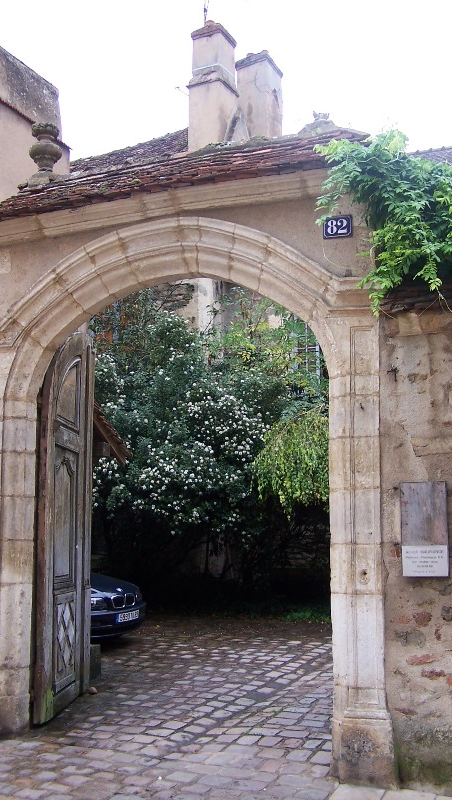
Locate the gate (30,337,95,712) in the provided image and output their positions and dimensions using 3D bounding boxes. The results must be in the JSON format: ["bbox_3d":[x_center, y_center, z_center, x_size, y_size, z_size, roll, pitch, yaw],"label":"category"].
[{"bbox_3d":[-1.374,0.993,7.490,0.090,3.120,1.250,-1,-6,8],"label":"gate"}]

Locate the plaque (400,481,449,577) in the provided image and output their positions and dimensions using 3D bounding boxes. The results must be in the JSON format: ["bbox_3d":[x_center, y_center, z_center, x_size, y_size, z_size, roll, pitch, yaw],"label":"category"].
[{"bbox_3d":[1.240,0.806,5.485,0.283,0.590,0.035,-3,-7,22],"label":"plaque"}]

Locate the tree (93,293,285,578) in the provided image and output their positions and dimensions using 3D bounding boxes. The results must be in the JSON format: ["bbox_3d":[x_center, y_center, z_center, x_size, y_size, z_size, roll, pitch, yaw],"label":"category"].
[{"bbox_3d":[-0.730,0.715,13.500,3.500,4.750,3.200,0,-6,-3],"label":"tree"}]

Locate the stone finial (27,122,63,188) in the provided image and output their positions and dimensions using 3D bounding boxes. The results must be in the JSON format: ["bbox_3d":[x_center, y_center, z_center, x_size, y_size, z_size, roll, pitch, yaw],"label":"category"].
[{"bbox_3d":[-1.488,-2.009,7.201,0.275,0.530,0.275,0,-6,0],"label":"stone finial"}]

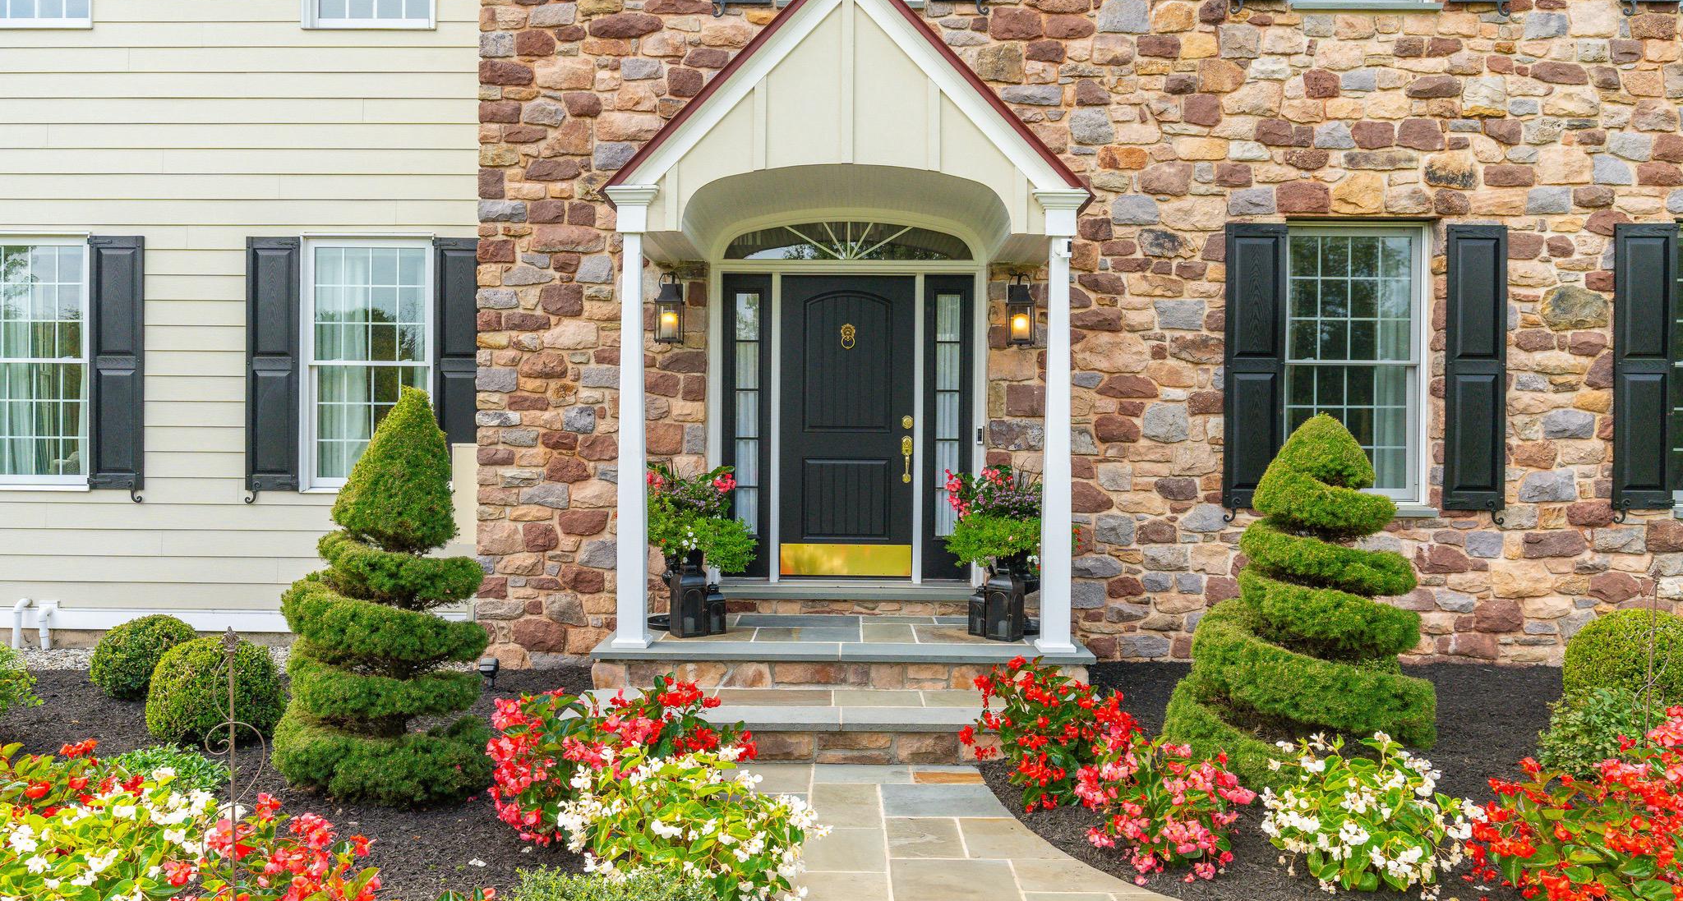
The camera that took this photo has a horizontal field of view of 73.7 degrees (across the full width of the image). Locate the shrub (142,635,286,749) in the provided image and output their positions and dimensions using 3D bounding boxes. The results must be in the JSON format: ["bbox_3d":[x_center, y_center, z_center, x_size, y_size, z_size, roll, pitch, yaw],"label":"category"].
[{"bbox_3d":[-3.148,1.183,5.668,0.640,0.510,0.620,0,1,1],"label":"shrub"}]

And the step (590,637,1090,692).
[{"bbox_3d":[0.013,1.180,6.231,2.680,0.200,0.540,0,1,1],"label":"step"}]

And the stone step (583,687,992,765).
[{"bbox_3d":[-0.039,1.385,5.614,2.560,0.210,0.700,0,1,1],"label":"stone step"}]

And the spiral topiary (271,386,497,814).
[{"bbox_3d":[-2.044,0.596,5.073,0.910,1.760,0.890,0,1,1],"label":"spiral topiary"}]

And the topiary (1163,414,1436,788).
[{"bbox_3d":[2.088,0.644,5.149,1.170,1.630,1.120,0,1,1],"label":"topiary"}]

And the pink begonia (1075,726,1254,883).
[{"bbox_3d":[1.191,1.271,4.181,0.650,0.480,0.580,0,1,1],"label":"pink begonia"}]

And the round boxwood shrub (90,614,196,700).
[{"bbox_3d":[-4.032,1.189,6.554,0.590,0.470,0.570,0,1,0],"label":"round boxwood shrub"}]

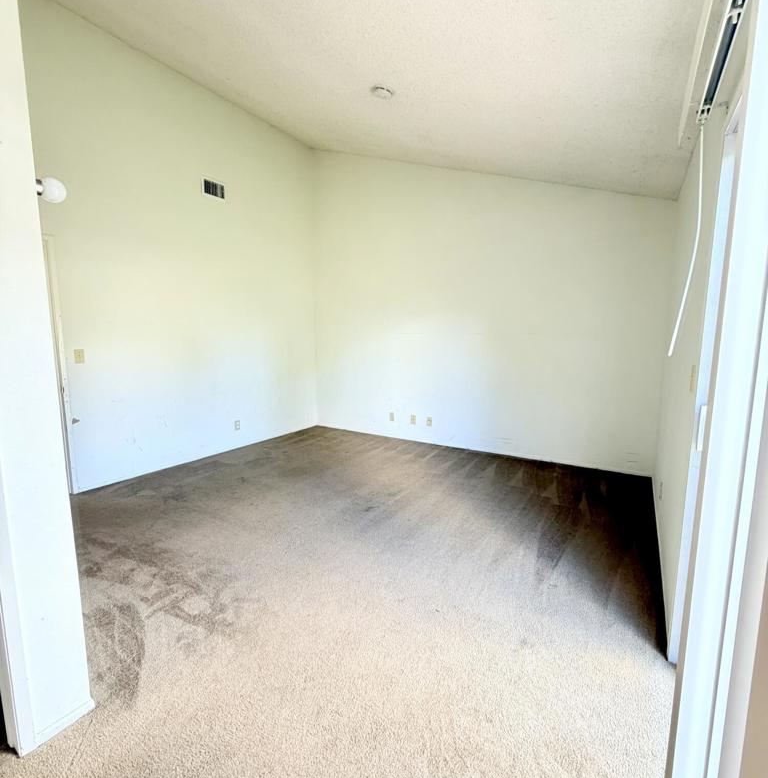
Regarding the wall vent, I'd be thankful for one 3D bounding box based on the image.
[{"bbox_3d":[-1.768,-2.094,4.338,0.020,0.153,0.275,5,9,31],"label":"wall vent"}]

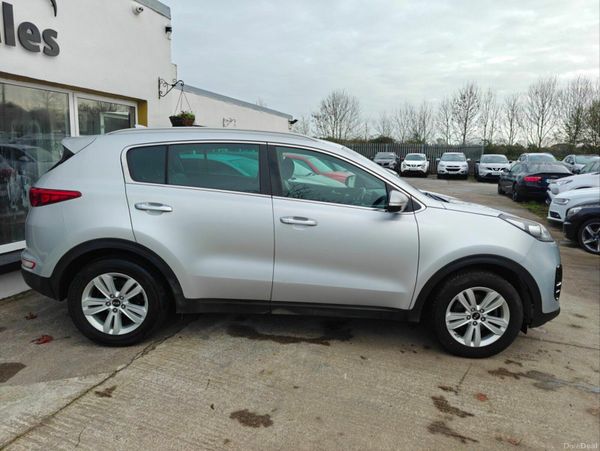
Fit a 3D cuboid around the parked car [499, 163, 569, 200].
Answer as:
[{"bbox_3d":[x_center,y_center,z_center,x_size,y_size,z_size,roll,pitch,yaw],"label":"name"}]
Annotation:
[{"bbox_3d":[8.719,-1.673,15.366,1.850,1.400,4.700,5,11,15],"label":"parked car"}]

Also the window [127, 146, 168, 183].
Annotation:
[{"bbox_3d":[-1.091,-0.434,2.959,0.290,0.270,0.050,2,-4,-1],"label":"window"}]

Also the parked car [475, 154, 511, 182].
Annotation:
[{"bbox_3d":[12.292,-3.705,26.500,1.820,1.600,4.380,6,11,19],"label":"parked car"}]

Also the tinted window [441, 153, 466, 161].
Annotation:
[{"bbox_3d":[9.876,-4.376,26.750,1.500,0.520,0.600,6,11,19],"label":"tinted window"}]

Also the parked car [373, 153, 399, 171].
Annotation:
[{"bbox_3d":[6.392,-4.647,30.930,1.830,1.620,4.400,5,11,16],"label":"parked car"}]

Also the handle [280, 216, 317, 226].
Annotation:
[{"bbox_3d":[-0.005,-0.029,2.921,0.250,0.055,0.050,2,11,-1],"label":"handle"}]

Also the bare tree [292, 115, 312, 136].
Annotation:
[{"bbox_3d":[0.277,-13.615,64.611,3.074,7.010,3.074,2,10,0],"label":"bare tree"}]

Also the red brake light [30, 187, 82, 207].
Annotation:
[{"bbox_3d":[-1.794,-0.203,3.040,0.460,0.150,0.280,2,10,-1],"label":"red brake light"}]

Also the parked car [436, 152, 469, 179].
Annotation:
[{"bbox_3d":[10.160,-3.983,27.500,1.840,1.660,4.410,6,11,19],"label":"parked car"}]

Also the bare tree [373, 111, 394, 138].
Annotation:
[{"bbox_3d":[11.139,-11.955,56.721,2.964,7.194,2.964,2,10,0],"label":"bare tree"}]

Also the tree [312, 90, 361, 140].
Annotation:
[{"bbox_3d":[4.241,-11.878,50.677,5.754,8.752,5.754,2,10,0],"label":"tree"}]

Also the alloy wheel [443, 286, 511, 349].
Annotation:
[{"bbox_3d":[1.320,0.666,3.167,0.470,0.470,0.180,2,11,-1],"label":"alloy wheel"}]

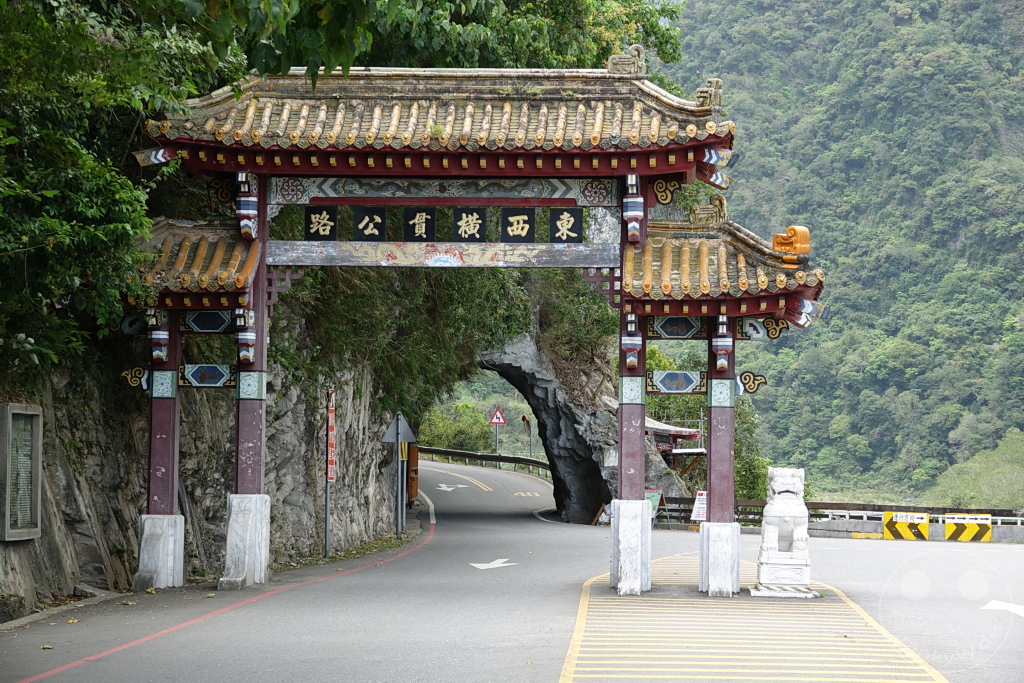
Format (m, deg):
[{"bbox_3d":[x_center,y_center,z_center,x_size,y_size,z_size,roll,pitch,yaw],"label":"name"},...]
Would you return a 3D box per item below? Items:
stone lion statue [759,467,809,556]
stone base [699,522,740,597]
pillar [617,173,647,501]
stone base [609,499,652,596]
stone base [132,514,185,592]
[{"bbox_3d":[3.962,2.462,31.822,0.690,1.275,0.900,0,-4,4],"label":"stone lion statue"},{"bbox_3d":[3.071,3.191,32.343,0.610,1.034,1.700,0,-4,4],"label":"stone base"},{"bbox_3d":[1.804,-0.102,32.665,0.400,4.904,0.410,0,-4,4],"label":"pillar"},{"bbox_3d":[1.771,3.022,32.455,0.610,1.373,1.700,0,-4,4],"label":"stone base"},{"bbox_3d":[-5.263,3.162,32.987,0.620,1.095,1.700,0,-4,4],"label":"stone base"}]

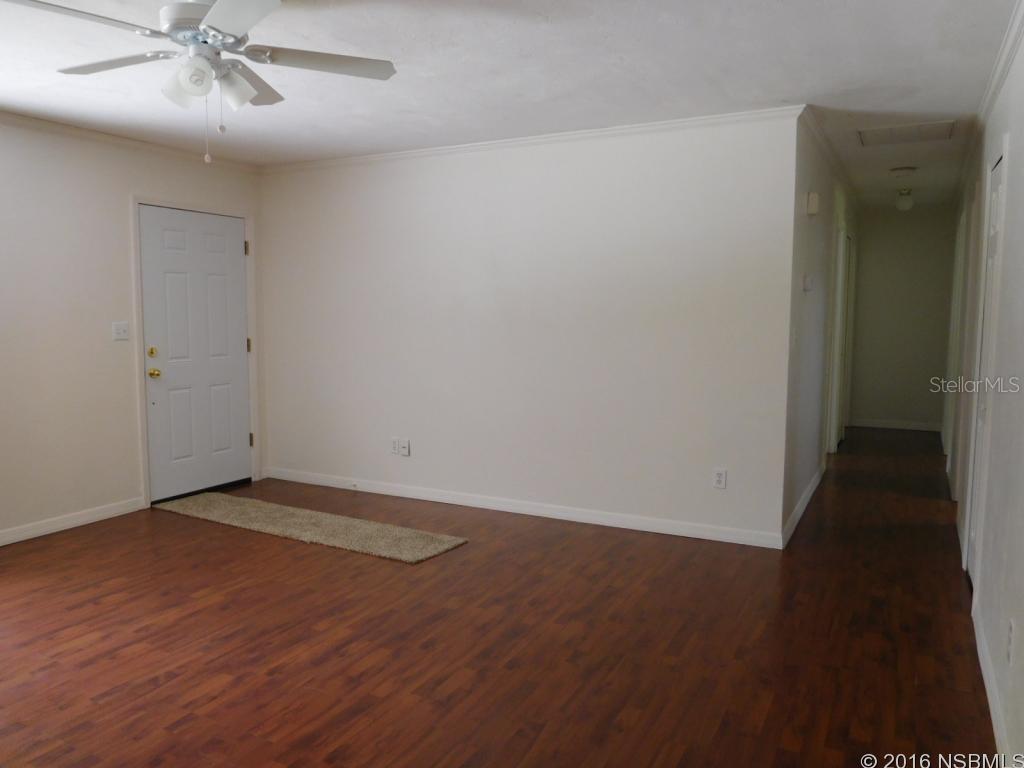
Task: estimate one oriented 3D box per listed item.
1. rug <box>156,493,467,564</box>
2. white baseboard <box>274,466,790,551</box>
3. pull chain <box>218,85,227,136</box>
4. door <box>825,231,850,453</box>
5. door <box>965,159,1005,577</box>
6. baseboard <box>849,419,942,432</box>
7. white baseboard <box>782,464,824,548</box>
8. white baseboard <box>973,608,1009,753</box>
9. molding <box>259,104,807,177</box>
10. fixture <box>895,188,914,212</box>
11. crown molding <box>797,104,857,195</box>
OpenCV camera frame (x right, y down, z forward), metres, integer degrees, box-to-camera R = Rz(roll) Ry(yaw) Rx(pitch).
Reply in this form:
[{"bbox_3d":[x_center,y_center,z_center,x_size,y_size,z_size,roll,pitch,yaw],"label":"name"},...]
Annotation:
[{"bbox_3d":[-1.371,0.885,4.717,2.237,0.022,0.465,3,7,30],"label":"rug"},{"bbox_3d":[-0.224,0.815,5.138,3.987,0.085,0.018,3,6,28],"label":"white baseboard"},{"bbox_3d":[-1.013,-0.963,2.583,0.024,0.175,0.024,3,6,28],"label":"pull chain"},{"bbox_3d":[2.957,-0.343,6.763,0.040,2.050,0.780,3,6,28],"label":"door"},{"bbox_3d":[2.266,-0.014,3.516,0.040,2.050,0.650,3,6,28],"label":"door"},{"bbox_3d":[4.319,0.482,8.345,0.925,0.085,0.020,3,6,28],"label":"baseboard"},{"bbox_3d":[2.078,0.813,5.234,0.015,0.085,2.350,3,6,28],"label":"white baseboard"},{"bbox_3d":[1.764,1.056,2.744,0.015,0.090,1.300,3,6,28],"label":"white baseboard"},{"bbox_3d":[-0.201,-1.543,4.864,4.012,0.070,0.050,3,6,28],"label":"molding"},{"bbox_3d":[3.523,-1.647,6.647,0.180,0.210,0.180,3,6,28],"label":"fixture"},{"bbox_3d":[2.399,-1.600,5.527,0.050,0.070,3.660,3,6,28],"label":"crown molding"}]

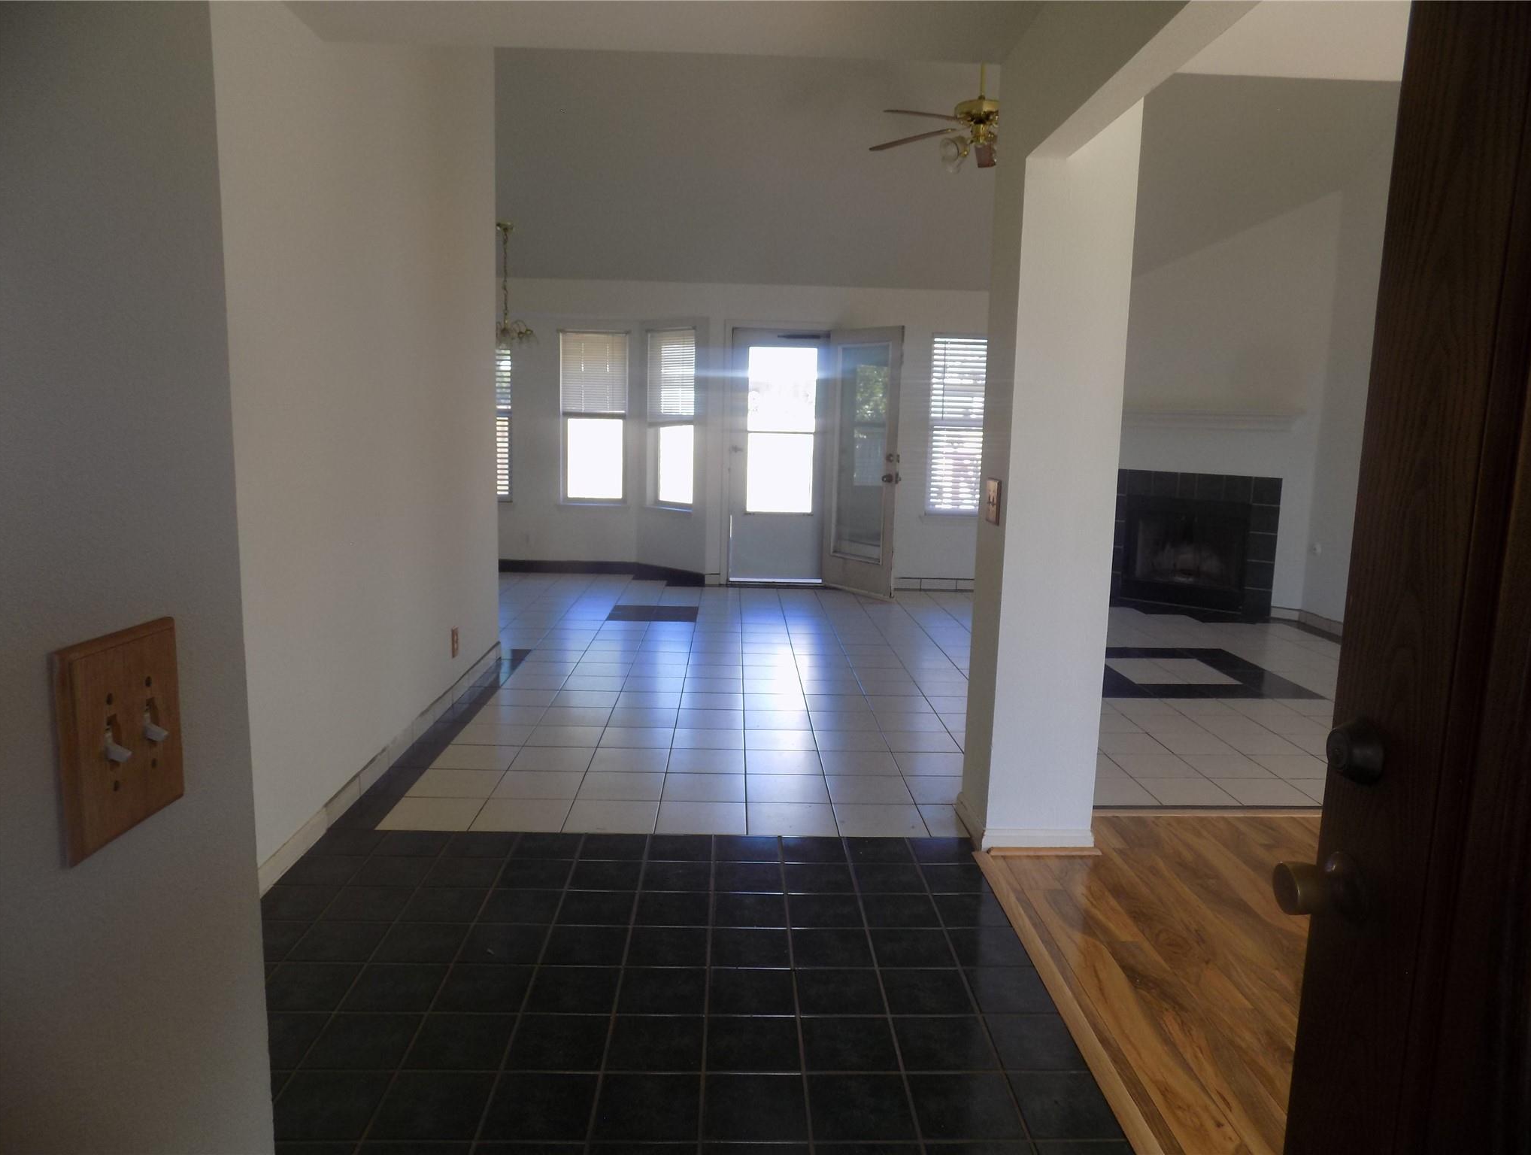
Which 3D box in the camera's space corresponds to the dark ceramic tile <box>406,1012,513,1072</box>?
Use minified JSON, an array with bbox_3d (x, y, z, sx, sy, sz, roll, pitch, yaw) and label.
[{"bbox_3d":[-0.646,0.994,2.183,0.197,0.010,0.197,1,8,-2],"label":"dark ceramic tile"}]

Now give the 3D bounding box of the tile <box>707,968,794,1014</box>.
[{"bbox_3d":[-0.033,0.977,2.409,0.197,0.010,0.197,1,8,-2],"label":"tile"}]

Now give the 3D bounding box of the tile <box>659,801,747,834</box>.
[{"bbox_3d":[-0.216,0.827,3.493,0.301,0.010,0.301,1,8,-2],"label":"tile"}]

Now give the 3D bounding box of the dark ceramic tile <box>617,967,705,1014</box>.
[{"bbox_3d":[-0.240,0.974,2.405,0.200,0.010,0.200,1,8,-2],"label":"dark ceramic tile"}]

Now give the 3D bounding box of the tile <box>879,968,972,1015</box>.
[{"bbox_3d":[0.383,0.993,2.442,0.199,0.010,0.199,1,8,-2],"label":"tile"}]

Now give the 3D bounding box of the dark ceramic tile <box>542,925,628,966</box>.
[{"bbox_3d":[-0.456,0.945,2.621,0.199,0.010,0.199,1,8,-2],"label":"dark ceramic tile"}]

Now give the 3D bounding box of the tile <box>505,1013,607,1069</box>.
[{"bbox_3d":[-0.444,1.006,2.209,0.199,0.010,0.199,1,8,-2],"label":"tile"}]

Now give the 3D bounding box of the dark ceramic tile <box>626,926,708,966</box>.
[{"bbox_3d":[-0.247,0.952,2.625,0.200,0.010,0.200,1,8,-2],"label":"dark ceramic tile"}]

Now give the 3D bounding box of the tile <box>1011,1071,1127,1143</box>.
[{"bbox_3d":[0.595,1.058,2.037,0.182,0.010,0.199,1,8,-2],"label":"tile"}]

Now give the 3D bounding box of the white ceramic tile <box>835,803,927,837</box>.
[{"bbox_3d":[0.388,0.831,3.485,0.297,0.010,0.297,1,8,-2],"label":"white ceramic tile"}]

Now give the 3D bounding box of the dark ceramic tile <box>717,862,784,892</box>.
[{"bbox_3d":[-0.049,0.896,3.040,0.200,0.010,0.200,1,8,-2],"label":"dark ceramic tile"}]

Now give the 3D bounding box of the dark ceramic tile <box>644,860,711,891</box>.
[{"bbox_3d":[-0.259,0.892,3.034,0.200,0.010,0.200,1,8,-2],"label":"dark ceramic tile"}]

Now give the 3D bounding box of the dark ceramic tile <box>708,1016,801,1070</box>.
[{"bbox_3d":[-0.027,1.015,2.219,0.202,0.010,0.202,1,8,-2],"label":"dark ceramic tile"}]

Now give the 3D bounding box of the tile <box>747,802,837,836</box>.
[{"bbox_3d":[0.089,0.827,3.478,0.298,0.010,0.298,1,8,-2],"label":"tile"}]

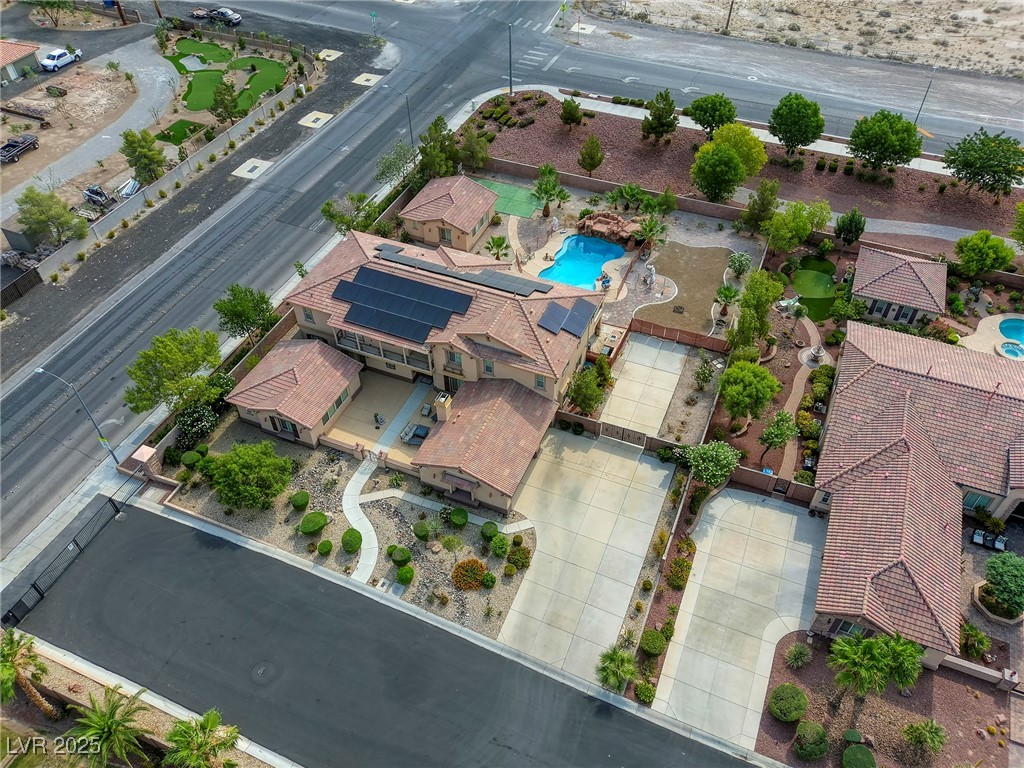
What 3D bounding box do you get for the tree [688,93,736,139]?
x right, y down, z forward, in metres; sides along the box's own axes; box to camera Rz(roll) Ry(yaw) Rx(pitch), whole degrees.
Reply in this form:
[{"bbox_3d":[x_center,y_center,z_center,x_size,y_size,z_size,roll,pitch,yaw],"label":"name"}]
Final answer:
[{"bbox_3d":[24.697,-32.501,94.862,5.430,5.900,5.430,0,46,0],"label":"tree"}]

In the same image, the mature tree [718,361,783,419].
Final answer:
[{"bbox_3d":[18.843,1.012,61.460,4.850,5.900,4.850,0,45,0],"label":"mature tree"}]

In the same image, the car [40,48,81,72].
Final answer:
[{"bbox_3d":[-66.149,-47.727,112.776,2.000,1.940,5.850,22,50,20],"label":"car"}]

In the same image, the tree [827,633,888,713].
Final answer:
[{"bbox_3d":[20.382,17.246,45.490,3.500,5.500,3.500,16,48,16],"label":"tree"}]

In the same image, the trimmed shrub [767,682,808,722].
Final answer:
[{"bbox_3d":[16.254,18.701,45.270,2.220,1.400,2.220,17,48,16],"label":"trimmed shrub"}]

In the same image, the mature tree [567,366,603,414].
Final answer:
[{"bbox_3d":[6.011,0.699,62.011,2.870,5.000,2.870,0,46,0],"label":"mature tree"}]

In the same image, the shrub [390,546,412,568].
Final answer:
[{"bbox_3d":[-7.503,11.781,52.467,1.360,1.100,1.360,0,46,0],"label":"shrub"}]

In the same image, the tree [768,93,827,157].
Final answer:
[{"bbox_3d":[33.647,-30.451,91.439,6.260,7.910,6.260,0,46,0],"label":"tree"}]

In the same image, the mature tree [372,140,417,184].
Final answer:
[{"bbox_3d":[-13.085,-24.903,87.192,4.600,4.740,4.600,0,46,0],"label":"mature tree"}]

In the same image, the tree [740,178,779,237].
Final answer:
[{"bbox_3d":[25.831,-18.378,80.631,3.560,6.740,3.560,0,46,0],"label":"tree"}]

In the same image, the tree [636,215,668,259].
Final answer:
[{"bbox_3d":[14.087,-14.829,77.454,3.060,4.400,3.060,0,46,0],"label":"tree"}]

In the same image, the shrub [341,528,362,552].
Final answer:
[{"bbox_3d":[-11.350,11.180,54.687,1.420,1.600,1.420,0,45,0],"label":"shrub"}]

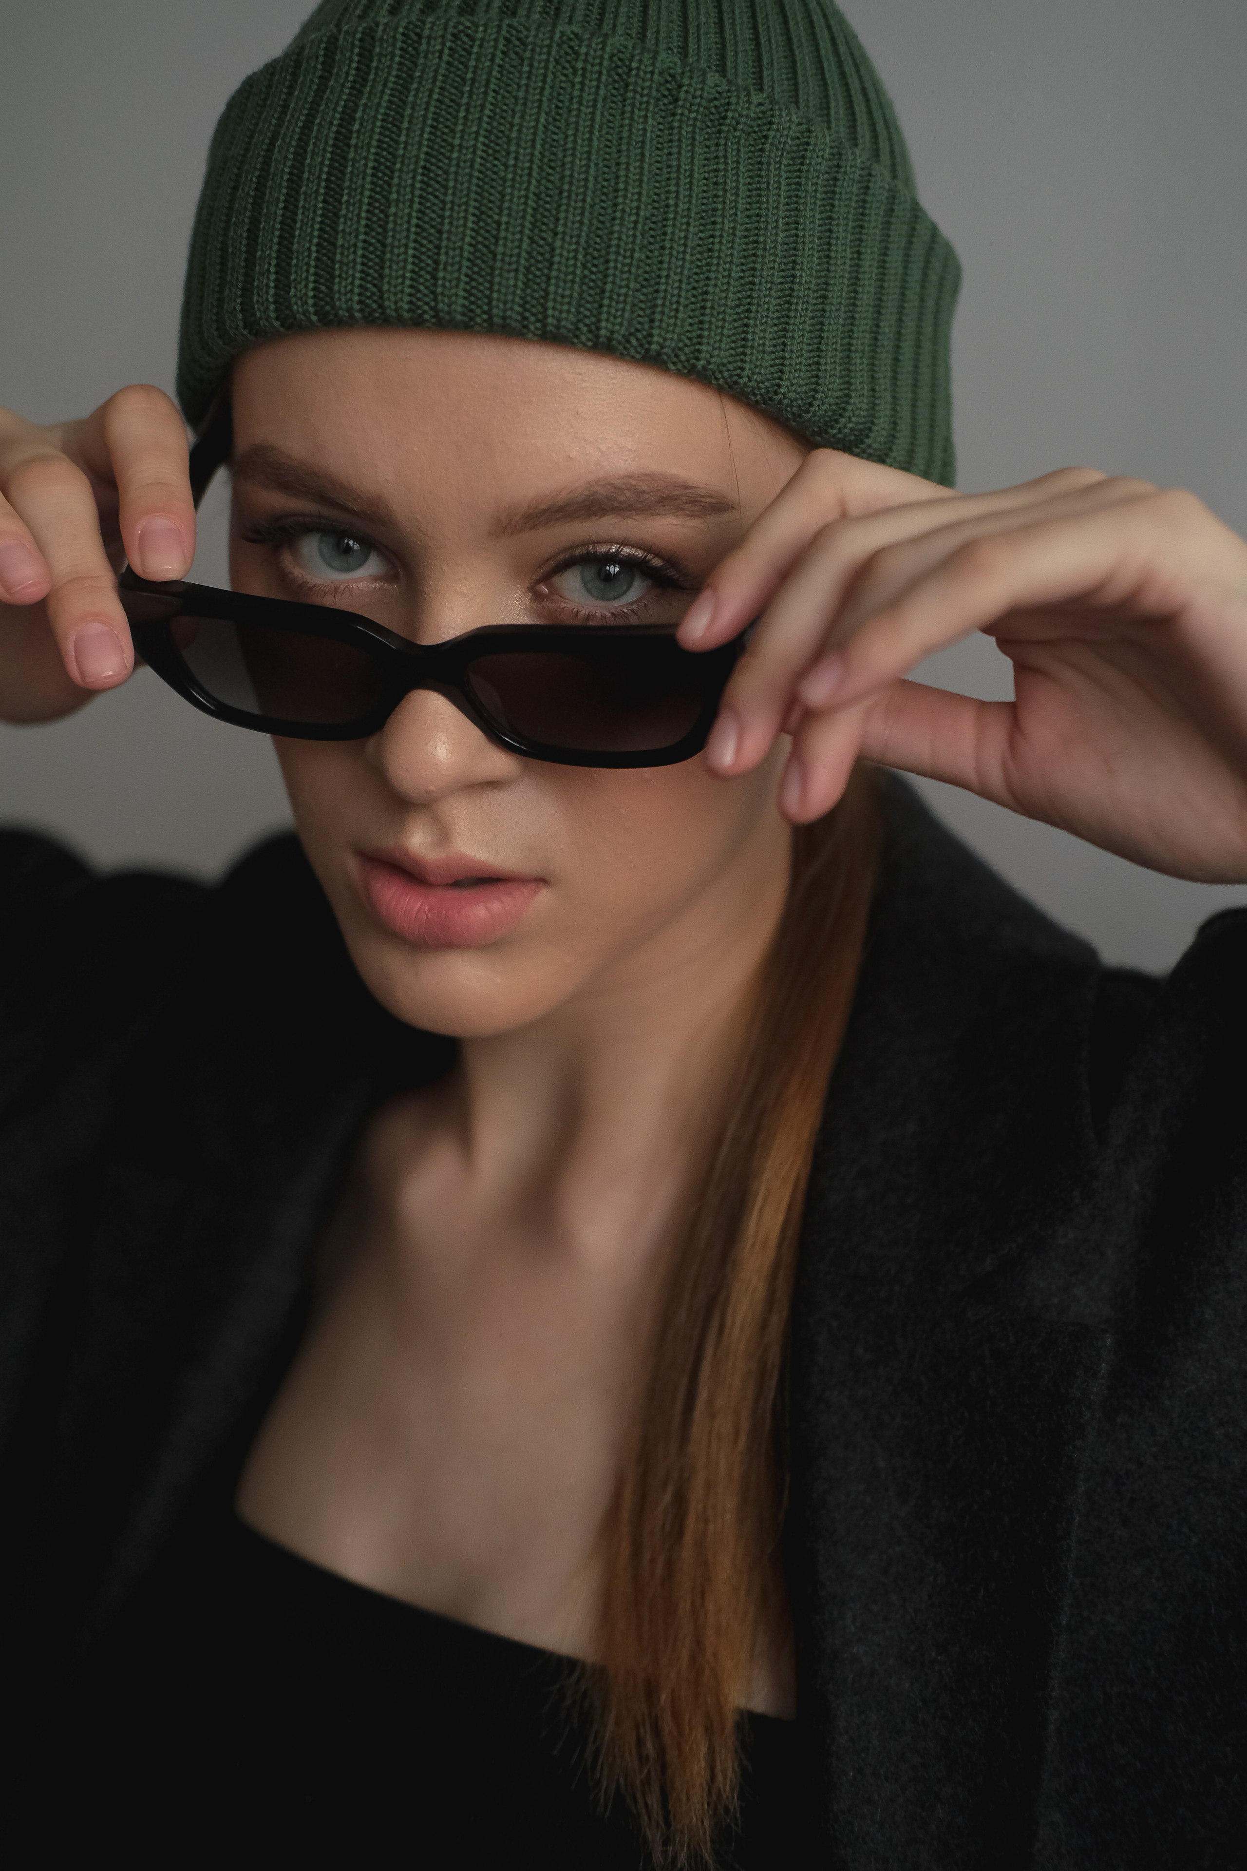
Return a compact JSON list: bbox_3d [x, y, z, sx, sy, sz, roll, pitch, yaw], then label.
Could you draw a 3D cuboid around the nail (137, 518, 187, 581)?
[{"bbox_3d":[-0.098,-0.083,0.588,0.010,0.012,0.003,-3,-6,-15],"label":"nail"}]

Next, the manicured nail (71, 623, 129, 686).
[{"bbox_3d":[-0.110,-0.059,0.580,0.011,0.013,0.003,-12,-5,-12],"label":"manicured nail"}]

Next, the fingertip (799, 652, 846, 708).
[{"bbox_3d":[0.038,-0.049,0.527,0.008,0.011,0.005,49,7,36],"label":"fingertip"}]

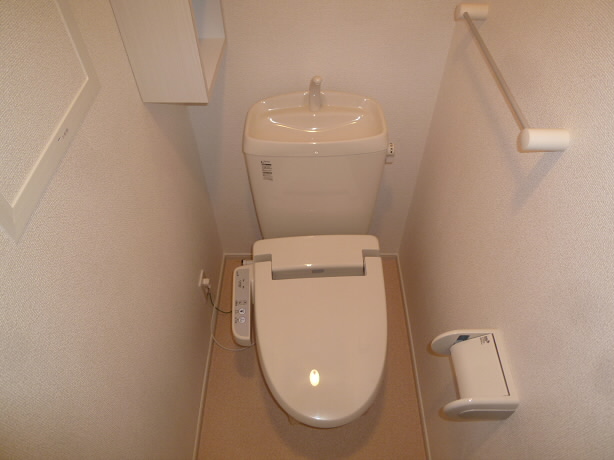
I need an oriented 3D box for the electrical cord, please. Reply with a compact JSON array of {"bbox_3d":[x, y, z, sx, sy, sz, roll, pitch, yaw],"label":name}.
[{"bbox_3d":[-0.272,0.314,1.531,0.165,0.160,0.215,0,50,1],"label":"electrical cord"}]

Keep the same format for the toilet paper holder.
[{"bbox_3d":[0.338,0.298,0.877,0.127,0.120,0.141,0,50,1],"label":"toilet paper holder"}]

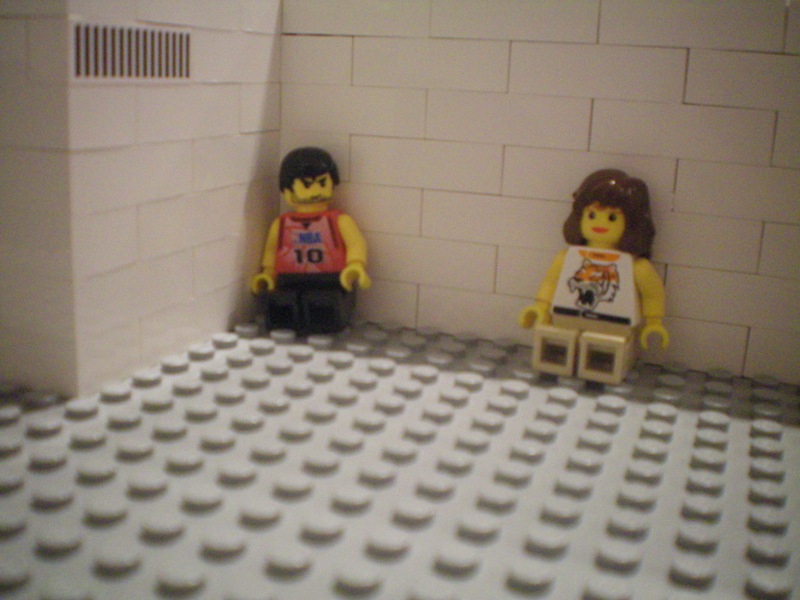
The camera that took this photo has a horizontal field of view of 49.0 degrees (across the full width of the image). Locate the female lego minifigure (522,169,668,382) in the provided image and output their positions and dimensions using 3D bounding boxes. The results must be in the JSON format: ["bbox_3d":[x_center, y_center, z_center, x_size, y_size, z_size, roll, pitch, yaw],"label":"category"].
[{"bbox_3d":[0.035,-0.006,0.156,0.027,0.035,0.018,9,16,24],"label":"female lego minifigure"}]

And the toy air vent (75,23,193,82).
[{"bbox_3d":[-0.042,-0.039,0.138,0.003,0.008,0.029,8,16,20],"label":"toy air vent"}]

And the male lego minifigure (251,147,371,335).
[{"bbox_3d":[-0.018,-0.013,0.176,0.024,0.035,0.018,2,13,-1],"label":"male lego minifigure"}]

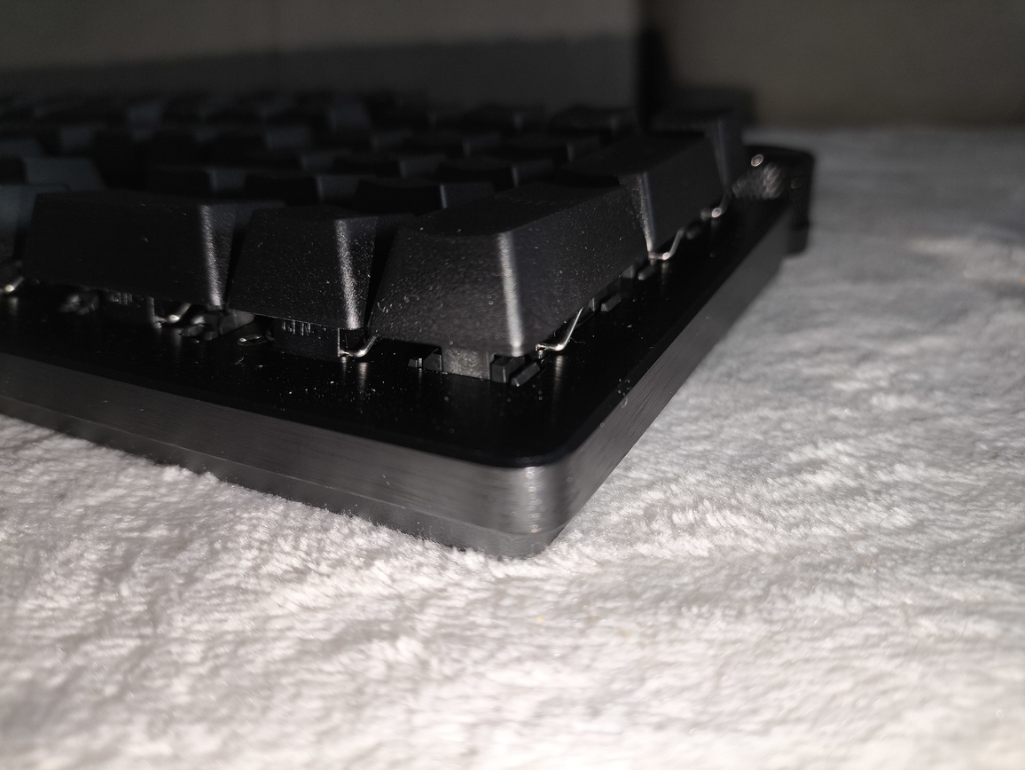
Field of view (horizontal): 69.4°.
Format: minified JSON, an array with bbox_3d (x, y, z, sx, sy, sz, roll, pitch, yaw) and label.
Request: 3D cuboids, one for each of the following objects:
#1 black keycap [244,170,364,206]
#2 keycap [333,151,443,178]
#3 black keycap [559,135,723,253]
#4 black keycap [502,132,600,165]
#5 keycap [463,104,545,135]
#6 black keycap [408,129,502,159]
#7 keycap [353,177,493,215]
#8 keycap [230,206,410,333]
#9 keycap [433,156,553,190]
[{"bbox_3d":[-0.028,-0.026,0.107,0.018,0.010,0.018,10,28,26],"label":"black keycap"},{"bbox_3d":[-0.019,-0.033,0.122,0.018,0.010,0.018,10,28,26],"label":"keycap"},{"bbox_3d":[0.019,-0.031,0.113,0.018,0.010,0.037,10,28,26],"label":"black keycap"},{"bbox_3d":[0.007,-0.038,0.129,0.018,0.010,0.018,10,28,26],"label":"black keycap"},{"bbox_3d":[-0.002,-0.049,0.152,0.018,0.012,0.018,10,28,26],"label":"keycap"},{"bbox_3d":[-0.010,-0.041,0.137,0.018,0.010,0.018,10,28,26],"label":"black keycap"},{"bbox_3d":[-0.011,-0.023,0.099,0.018,0.010,0.018,10,28,26],"label":"keycap"},{"bbox_3d":[-0.020,-0.015,0.084,0.018,0.010,0.018,10,28,26],"label":"keycap"},{"bbox_3d":[-0.002,-0.030,0.114,0.018,0.010,0.018,10,28,26],"label":"keycap"}]

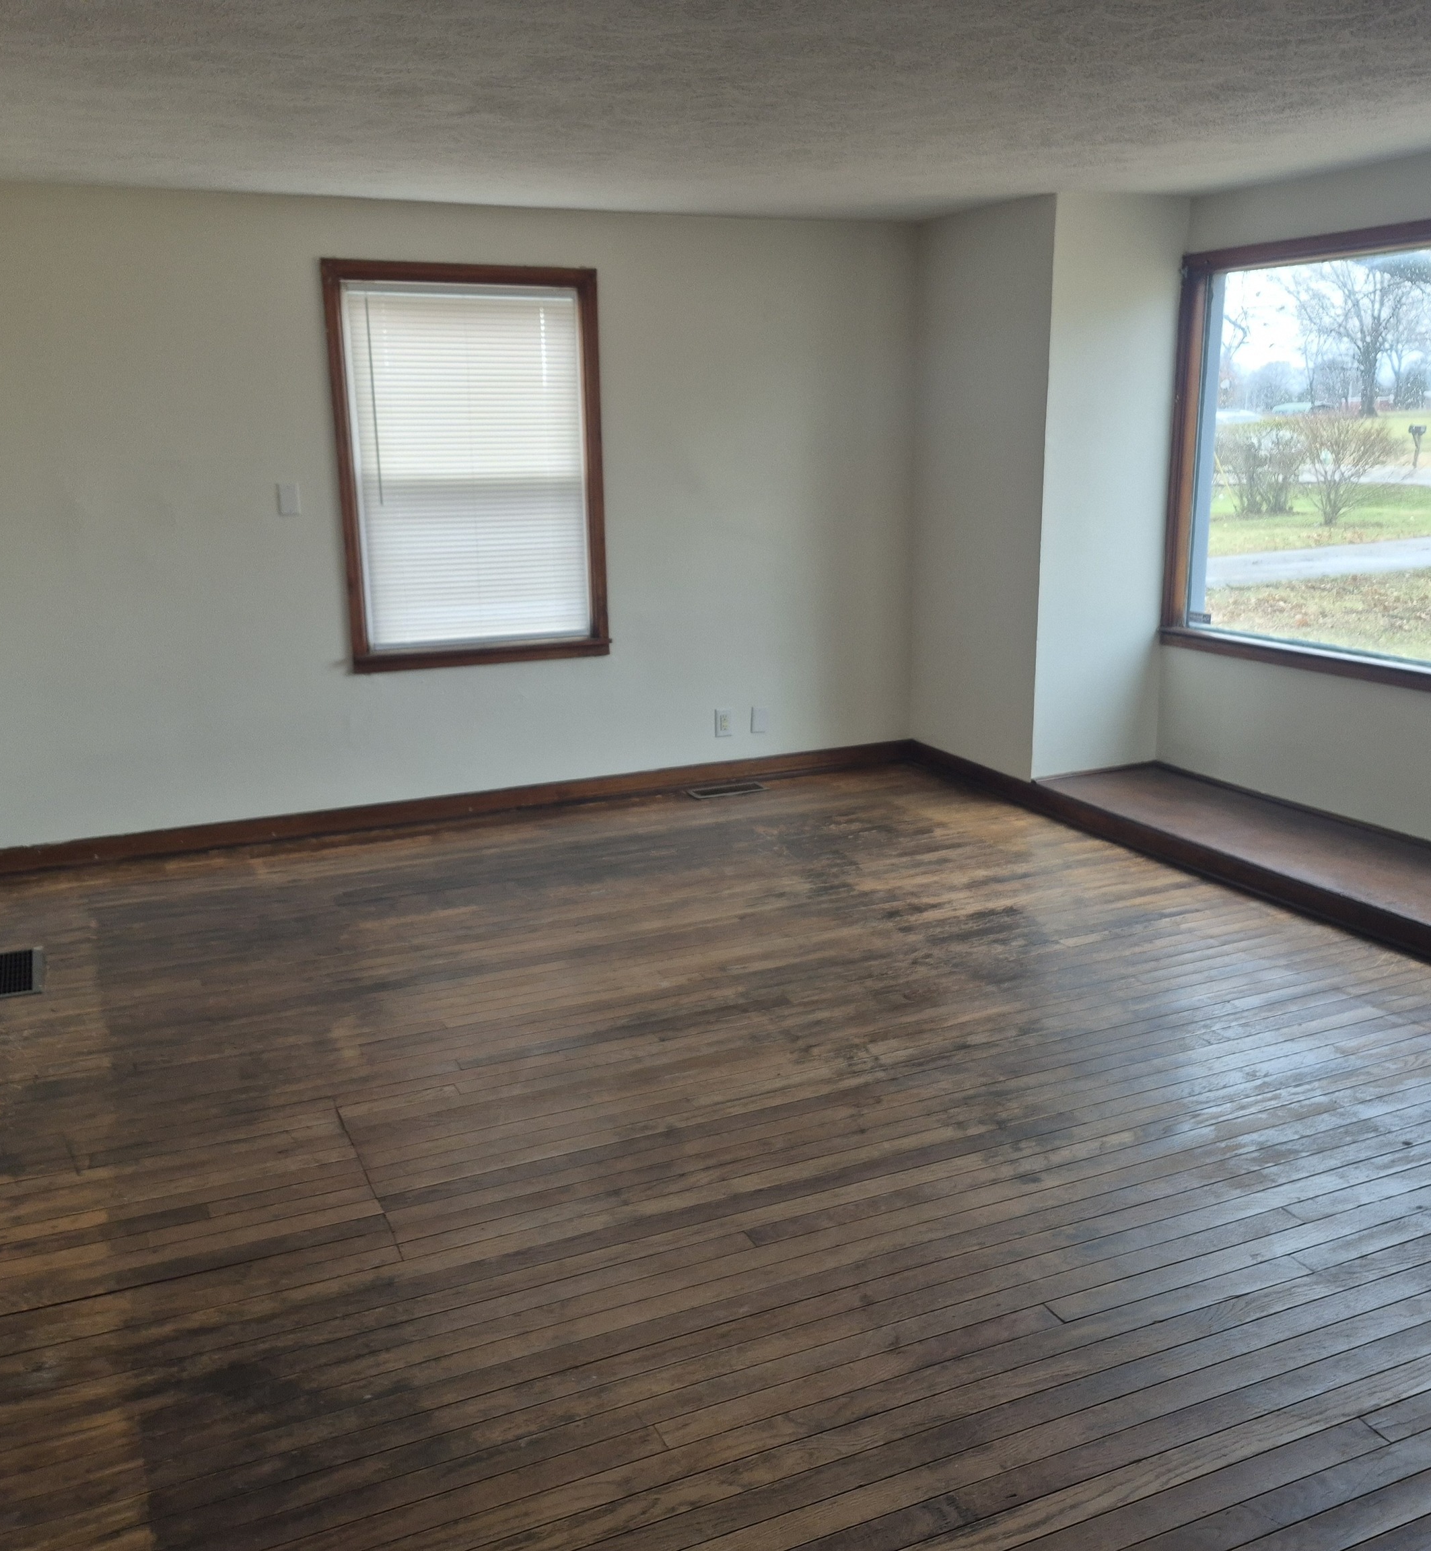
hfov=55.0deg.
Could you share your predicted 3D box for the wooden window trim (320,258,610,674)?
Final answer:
[{"bbox_3d":[-0.916,-1.158,5.230,1.021,1.473,0.100,-7,15,-24],"label":"wooden window trim"}]

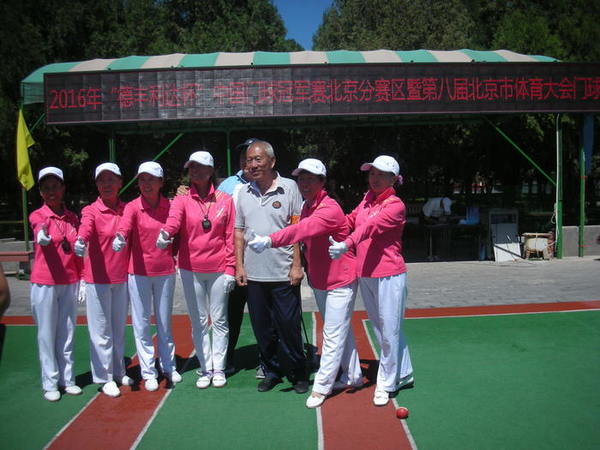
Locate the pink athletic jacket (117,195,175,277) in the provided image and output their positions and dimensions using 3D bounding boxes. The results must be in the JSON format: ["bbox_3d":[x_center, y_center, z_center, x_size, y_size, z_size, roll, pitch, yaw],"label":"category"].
[{"bbox_3d":[-1.078,0.075,4.325,0.410,0.610,0.480,-2,4,-4],"label":"pink athletic jacket"}]

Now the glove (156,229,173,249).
[{"bbox_3d":[-0.911,0.091,4.080,0.105,0.130,0.130,-1,4,6],"label":"glove"}]

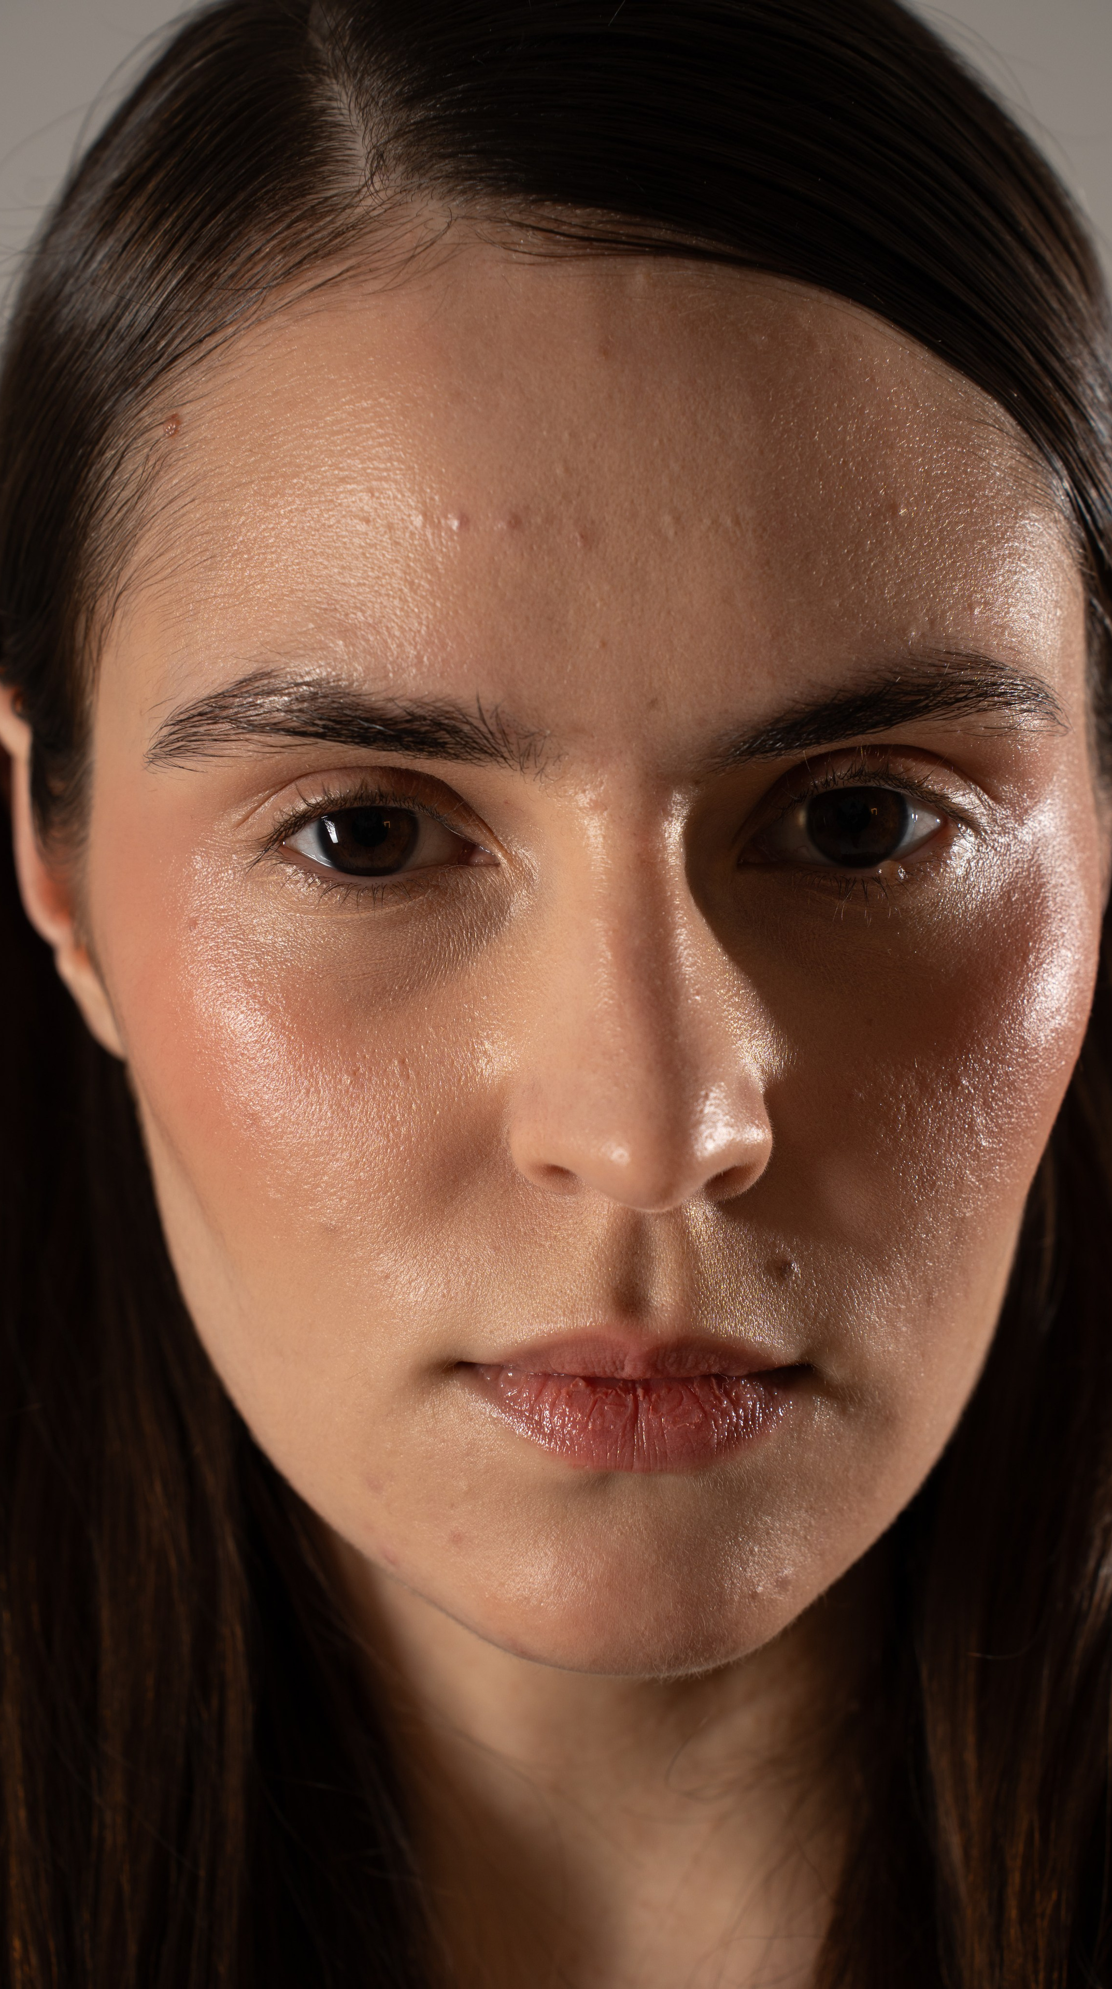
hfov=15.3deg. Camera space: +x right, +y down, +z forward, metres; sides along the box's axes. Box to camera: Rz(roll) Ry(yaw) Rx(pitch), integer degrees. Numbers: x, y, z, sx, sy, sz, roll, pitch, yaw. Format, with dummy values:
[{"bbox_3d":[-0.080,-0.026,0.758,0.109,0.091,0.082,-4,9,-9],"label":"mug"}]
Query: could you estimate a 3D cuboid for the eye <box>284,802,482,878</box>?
[{"bbox_3d":[-0.022,-0.019,0.514,0.025,0.010,0.011,-2,7,-5],"label":"eye"}]

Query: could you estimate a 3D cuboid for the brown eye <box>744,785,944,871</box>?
[{"bbox_3d":[0.036,-0.021,0.517,0.025,0.011,0.011,-2,7,-5],"label":"brown eye"}]

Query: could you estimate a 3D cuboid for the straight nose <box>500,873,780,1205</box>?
[{"bbox_3d":[0.010,0.005,0.503,0.032,0.041,0.026,-2,7,-5],"label":"straight nose"}]

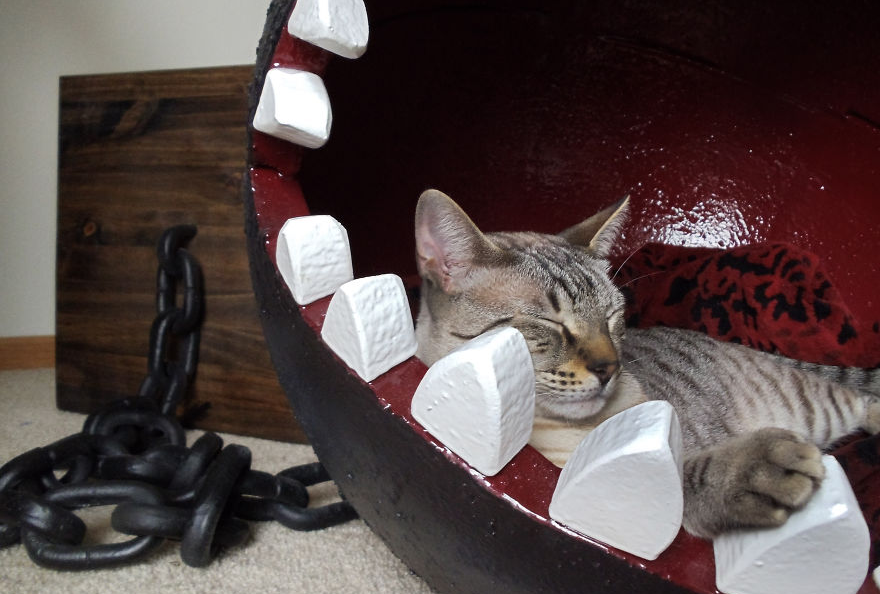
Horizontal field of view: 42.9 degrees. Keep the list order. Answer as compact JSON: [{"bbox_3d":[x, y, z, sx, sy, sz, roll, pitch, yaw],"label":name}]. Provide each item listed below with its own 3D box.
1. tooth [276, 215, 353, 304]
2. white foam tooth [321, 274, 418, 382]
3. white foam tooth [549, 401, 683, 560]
[{"bbox_3d":[-0.060,-0.024,0.532,0.027,0.035,0.034,-15,48,-23],"label":"tooth"},{"bbox_3d":[-0.032,0.007,0.498,0.028,0.042,0.035,-28,55,-30],"label":"white foam tooth"},{"bbox_3d":[0.078,0.068,0.447,0.049,0.062,0.027,22,41,9],"label":"white foam tooth"}]

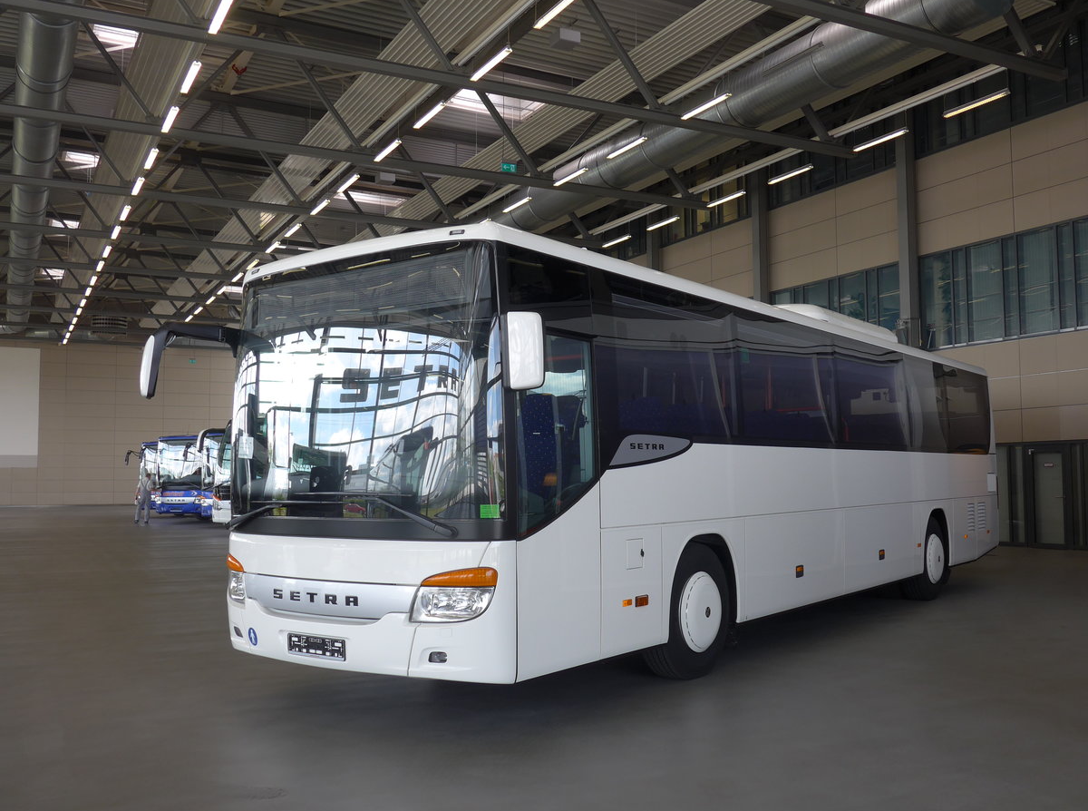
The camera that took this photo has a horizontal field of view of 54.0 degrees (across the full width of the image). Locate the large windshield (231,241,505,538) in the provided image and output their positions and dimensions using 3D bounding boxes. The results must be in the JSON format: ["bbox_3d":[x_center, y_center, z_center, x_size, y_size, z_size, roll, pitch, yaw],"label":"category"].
[{"bbox_3d":[-1.327,-0.040,6.865,2.450,1.750,0.360,-3,-5,36],"label":"large windshield"}]

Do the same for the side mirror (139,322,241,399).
[{"bbox_3d":[-2.522,-0.306,7.558,0.420,0.500,0.560,-3,-5,36],"label":"side mirror"}]

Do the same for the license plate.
[{"bbox_3d":[-1.416,1.495,6.623,0.530,0.125,0.030,-3,-5,36],"label":"license plate"}]

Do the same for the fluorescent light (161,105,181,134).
[{"bbox_3d":[-6.989,-5.381,19.993,0.110,0.100,1.500,1,-4,-27],"label":"fluorescent light"}]

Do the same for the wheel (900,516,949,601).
[{"bbox_3d":[4.654,1.837,13.150,0.300,1.000,1.010,-3,-5,36],"label":"wheel"}]

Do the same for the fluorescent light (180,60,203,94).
[{"bbox_3d":[-5.914,-5.526,17.919,0.110,0.100,1.500,1,-4,-27],"label":"fluorescent light"}]

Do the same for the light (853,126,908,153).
[{"bbox_3d":[6.828,-5.397,21.665,0.110,0.100,1.500,1,-4,-27],"label":"light"}]

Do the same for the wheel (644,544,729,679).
[{"bbox_3d":[1.049,1.546,8.160,0.300,1.000,1.010,-3,-5,36],"label":"wheel"}]

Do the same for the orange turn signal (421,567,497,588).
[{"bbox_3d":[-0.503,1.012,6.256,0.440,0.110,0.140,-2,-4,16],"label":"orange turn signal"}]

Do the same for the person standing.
[{"bbox_3d":[-13.480,3.135,35.939,0.620,1.680,0.420,-2,-4,20],"label":"person standing"}]

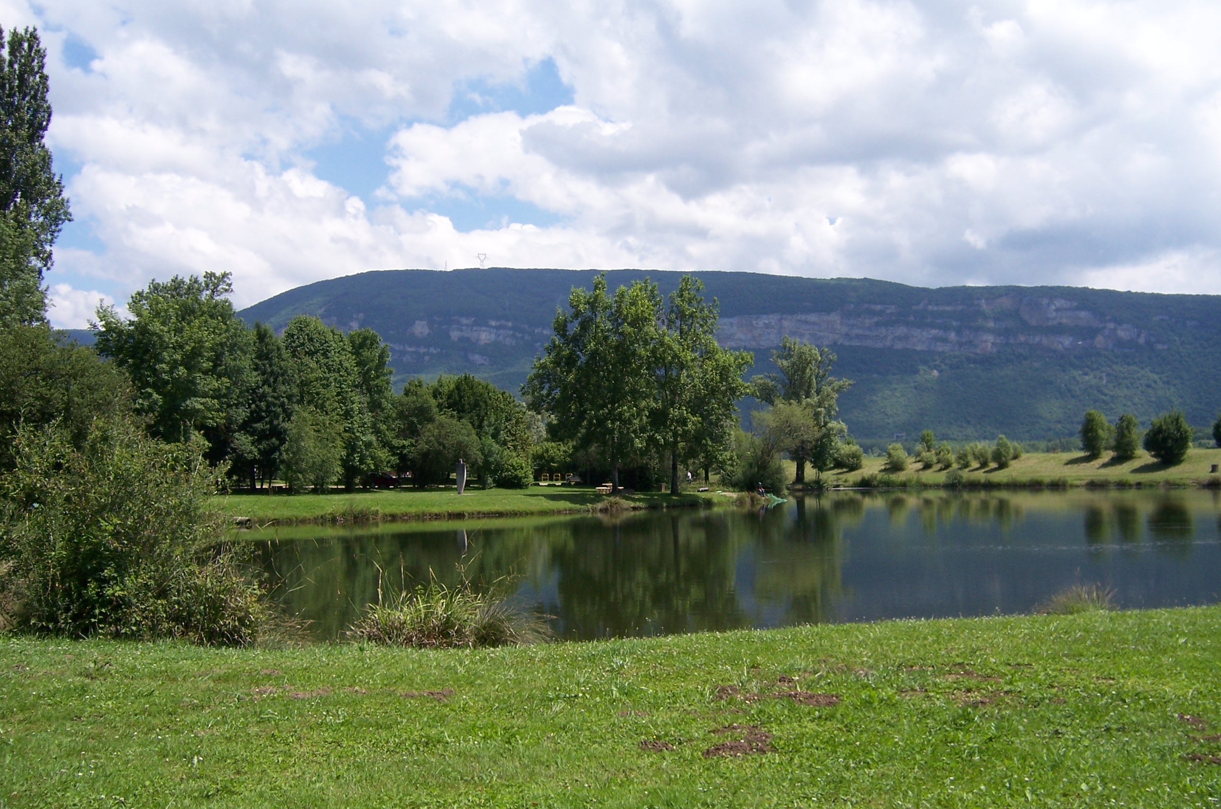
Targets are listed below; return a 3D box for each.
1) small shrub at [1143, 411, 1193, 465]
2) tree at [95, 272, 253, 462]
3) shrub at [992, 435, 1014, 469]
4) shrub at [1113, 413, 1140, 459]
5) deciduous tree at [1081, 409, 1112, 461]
[{"bbox_3d":[93.890,5.700,196.250,7.850,9.330,7.850,0,-3,0],"label":"small shrub"},{"bbox_3d":[-35.660,-1.920,95.470,12.330,17.960,11.720,0,-3,0],"label":"tree"},{"bbox_3d":[65.760,7.990,195.150,3.340,5.590,3.340,0,-3,0],"label":"shrub"},{"bbox_3d":[89.030,5.600,201.210,4.380,8.080,4.380,0,-3,0],"label":"shrub"},{"bbox_3d":[84.510,5.200,203.230,5.270,8.740,5.270,0,-3,0],"label":"deciduous tree"}]

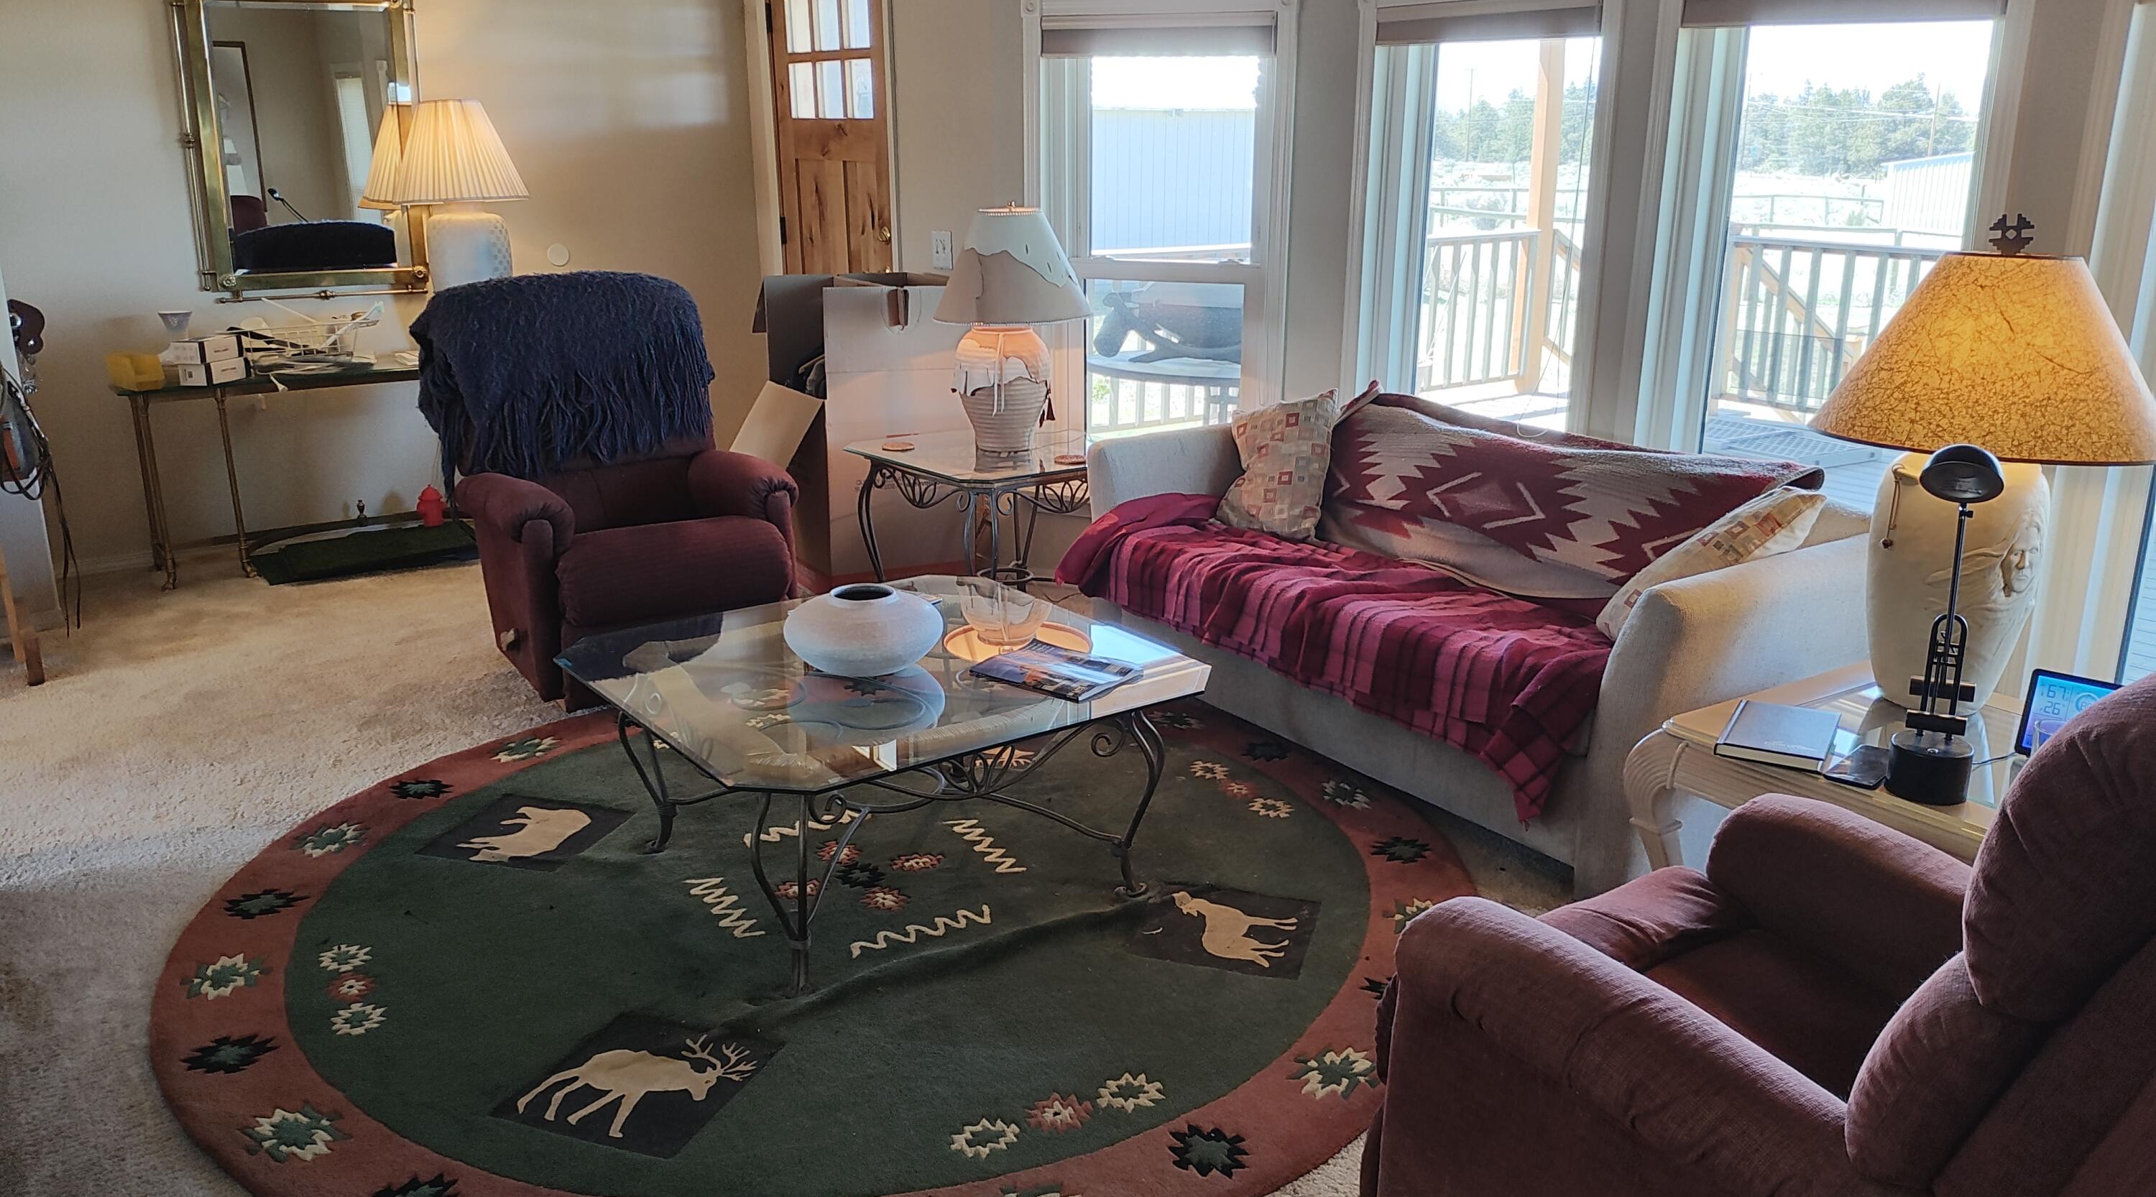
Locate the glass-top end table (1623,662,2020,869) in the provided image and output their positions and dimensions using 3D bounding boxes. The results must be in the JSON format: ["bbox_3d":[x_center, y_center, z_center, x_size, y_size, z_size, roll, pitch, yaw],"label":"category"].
[{"bbox_3d":[1.308,0.464,2.460,0.590,0.520,0.640,-12,20,-35],"label":"glass-top end table"}]

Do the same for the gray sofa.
[{"bbox_3d":[0.898,-0.009,3.707,0.920,0.720,1.740,-12,20,-35],"label":"gray sofa"}]

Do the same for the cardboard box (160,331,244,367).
[{"bbox_3d":[-2.814,-0.801,5.035,0.098,0.067,0.190,2,17,8],"label":"cardboard box"}]

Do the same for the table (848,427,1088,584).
[{"bbox_3d":[-0.223,-0.172,4.566,0.660,0.545,0.660,-12,21,-34],"label":"table"}]

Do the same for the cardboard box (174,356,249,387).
[{"bbox_3d":[-2.789,-0.730,5.030,0.096,0.067,0.190,2,17,8],"label":"cardboard box"}]

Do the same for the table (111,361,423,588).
[{"bbox_3d":[-2.479,-0.487,5.431,1.420,0.650,0.370,-12,21,-34],"label":"table"}]

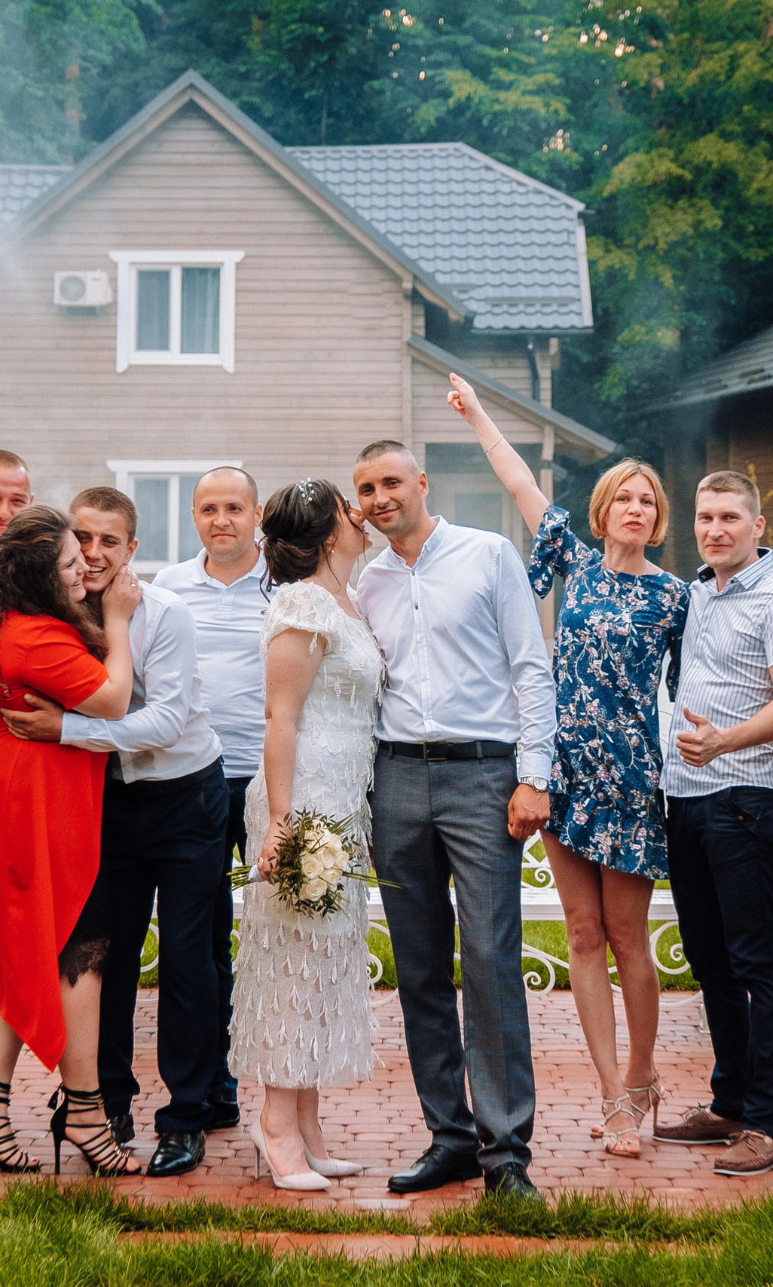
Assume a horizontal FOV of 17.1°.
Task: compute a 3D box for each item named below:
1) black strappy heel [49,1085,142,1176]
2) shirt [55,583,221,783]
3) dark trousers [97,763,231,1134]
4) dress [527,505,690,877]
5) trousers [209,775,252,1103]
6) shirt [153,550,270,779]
[{"bbox_3d":[-0.717,1.194,6.378,0.225,0.230,0.085,0,1,-3],"label":"black strappy heel"},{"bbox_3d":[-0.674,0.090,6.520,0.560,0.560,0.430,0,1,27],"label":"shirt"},{"bbox_3d":[-0.574,0.782,6.600,0.390,0.980,0.330,0,1,19],"label":"dark trousers"},{"bbox_3d":[0.581,0.123,6.682,0.430,0.960,0.310,0,1,9],"label":"dress"},{"bbox_3d":[-0.421,0.796,6.950,0.380,0.970,0.290,0,1,-3],"label":"trousers"},{"bbox_3d":[-0.448,0.056,7.052,0.490,0.630,0.300,0,1,-3],"label":"shirt"}]

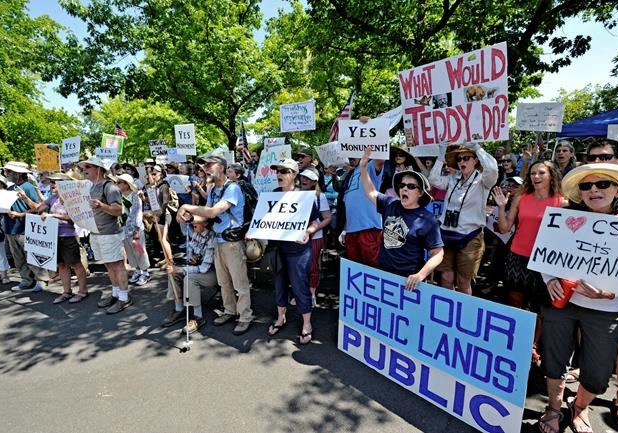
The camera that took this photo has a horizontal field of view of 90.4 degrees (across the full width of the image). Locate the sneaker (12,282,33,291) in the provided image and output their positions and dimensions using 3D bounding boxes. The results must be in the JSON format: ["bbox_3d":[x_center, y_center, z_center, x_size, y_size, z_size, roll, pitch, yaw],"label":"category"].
[{"bbox_3d":[-3.959,0.953,4.226,0.285,0.105,0.105,-2,11,-7],"label":"sneaker"}]

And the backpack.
[{"bbox_3d":[-0.697,-0.055,3.056,0.360,0.560,0.330,-6,12,-27],"label":"backpack"}]

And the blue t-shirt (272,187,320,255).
[{"bbox_3d":[-0.131,0.039,2.980,0.460,0.640,0.290,3,9,25],"label":"blue t-shirt"}]

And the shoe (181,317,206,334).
[{"bbox_3d":[-1.192,1.121,3.190,0.105,0.110,0.290,9,14,41],"label":"shoe"}]

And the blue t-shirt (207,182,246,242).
[{"bbox_3d":[-0.860,-0.041,3.160,0.450,0.650,0.310,5,10,35],"label":"blue t-shirt"}]

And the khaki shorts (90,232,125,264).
[{"bbox_3d":[-2.411,0.390,3.680,0.410,0.400,0.340,4,10,28],"label":"khaki shorts"}]

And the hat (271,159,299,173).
[{"bbox_3d":[-0.224,-0.466,2.860,0.190,0.140,0.260,8,6,44],"label":"hat"}]

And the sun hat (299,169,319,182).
[{"bbox_3d":[0.000,-0.460,3.401,0.190,0.120,0.260,9,14,41],"label":"sun hat"}]

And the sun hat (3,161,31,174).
[{"bbox_3d":[-4.010,-0.674,4.220,0.310,0.150,0.340,5,4,32],"label":"sun hat"}]

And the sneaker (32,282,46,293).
[{"bbox_3d":[-3.712,0.951,4.223,0.105,0.105,0.275,4,11,22],"label":"sneaker"}]

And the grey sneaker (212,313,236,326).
[{"bbox_3d":[-0.931,1.123,3.360,0.105,0.110,0.290,5,10,34],"label":"grey sneaker"}]

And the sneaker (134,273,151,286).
[{"bbox_3d":[-2.397,0.895,4.458,0.100,0.110,0.280,1,11,10],"label":"sneaker"}]

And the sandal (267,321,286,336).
[{"bbox_3d":[-0.324,1.142,3.174,0.095,0.060,0.260,6,12,31],"label":"sandal"}]

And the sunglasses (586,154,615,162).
[{"bbox_3d":[1.987,-0.391,2.070,0.150,0.050,0.145,-4,9,-20],"label":"sunglasses"}]

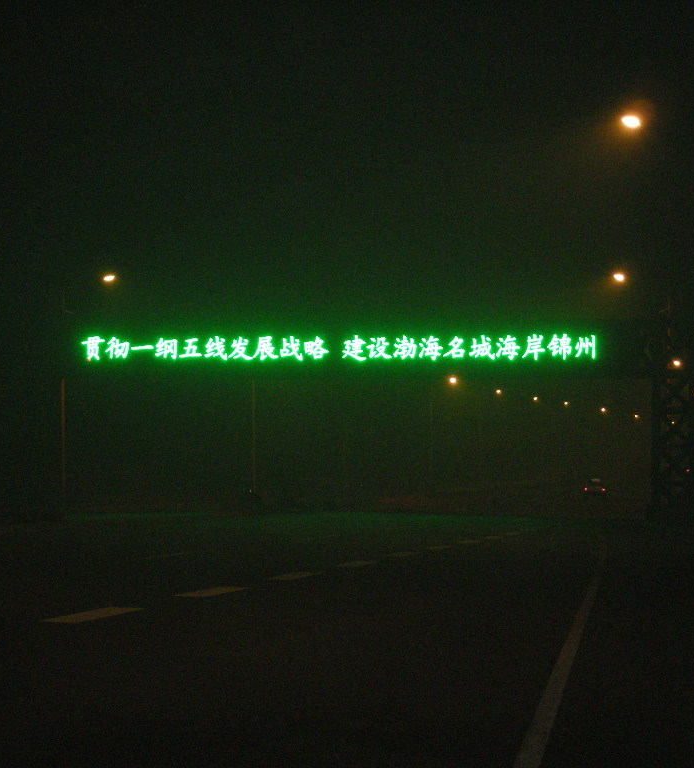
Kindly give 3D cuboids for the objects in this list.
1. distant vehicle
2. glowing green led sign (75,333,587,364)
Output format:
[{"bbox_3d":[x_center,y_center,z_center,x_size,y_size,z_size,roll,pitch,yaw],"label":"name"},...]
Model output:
[{"bbox_3d":[17.801,7.629,178.000,1.720,1.480,4.400,0,-2,11],"label":"distant vehicle"},{"bbox_3d":[-0.486,-1.500,105.000,22.000,1.320,0.300,0,-2,10],"label":"glowing green led sign"}]

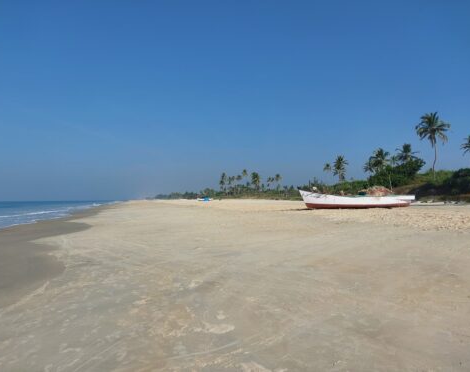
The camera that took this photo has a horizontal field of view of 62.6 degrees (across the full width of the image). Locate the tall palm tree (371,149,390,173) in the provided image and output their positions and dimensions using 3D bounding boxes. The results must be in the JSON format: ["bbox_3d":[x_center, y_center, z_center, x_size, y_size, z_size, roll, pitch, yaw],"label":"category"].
[{"bbox_3d":[43.099,-6.391,115.000,5.647,9.512,5.647,0,-2,0],"label":"tall palm tree"}]

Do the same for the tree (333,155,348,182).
[{"bbox_3d":[39.539,-5.622,145.000,5.247,12.368,5.247,0,-2,0],"label":"tree"}]

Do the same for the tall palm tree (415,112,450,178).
[{"bbox_3d":[37.775,-7.651,74.000,6.503,12.815,6.503,0,-2,0],"label":"tall palm tree"}]

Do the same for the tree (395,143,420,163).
[{"bbox_3d":[43.693,-6.206,98.000,6.079,9.119,6.079,0,-2,0],"label":"tree"}]

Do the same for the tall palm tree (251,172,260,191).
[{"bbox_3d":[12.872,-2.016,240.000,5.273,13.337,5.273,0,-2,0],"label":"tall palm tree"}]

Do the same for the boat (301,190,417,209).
[{"bbox_3d":[9.850,1.090,31.000,9.500,1.500,2.200,0,-2,-3],"label":"boat"}]

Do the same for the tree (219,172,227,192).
[{"bbox_3d":[-7.431,-1.292,250.000,5.169,14.862,5.169,0,-2,0],"label":"tree"}]

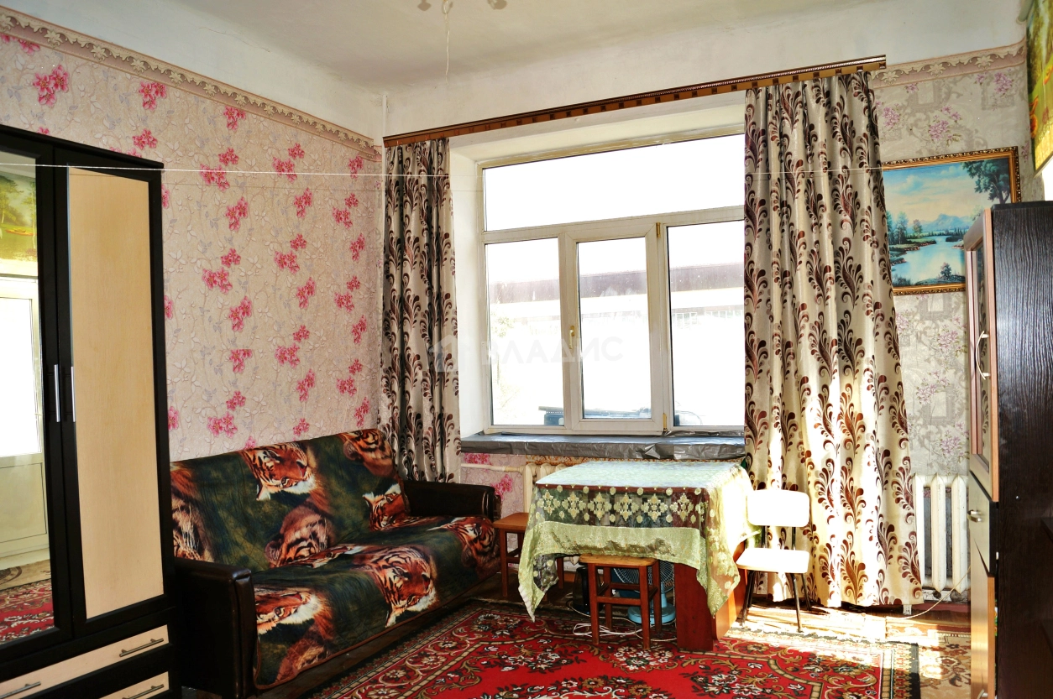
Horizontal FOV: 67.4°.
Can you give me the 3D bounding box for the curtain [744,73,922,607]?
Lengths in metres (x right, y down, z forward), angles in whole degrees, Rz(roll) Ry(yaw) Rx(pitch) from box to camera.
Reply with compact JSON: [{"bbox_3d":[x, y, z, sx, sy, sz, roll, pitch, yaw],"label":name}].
[{"bbox_3d":[1.558,-0.048,4.113,0.840,2.730,0.180,-2,1,24],"label":"curtain"}]

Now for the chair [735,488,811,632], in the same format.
[{"bbox_3d":[1.268,1.063,3.999,0.340,0.630,0.430,-2,1,24],"label":"chair"}]

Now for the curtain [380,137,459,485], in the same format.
[{"bbox_3d":[-0.700,0.002,5.121,0.570,2.700,0.160,-2,1,25],"label":"curtain"}]

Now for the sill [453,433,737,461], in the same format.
[{"bbox_3d":[0.491,0.584,4.858,1.880,0.085,0.400,-2,1,24],"label":"sill"}]

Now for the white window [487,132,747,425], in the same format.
[{"bbox_3d":[0.554,-0.381,5.113,1.905,1.892,0.110,-2,1,25],"label":"white window"}]

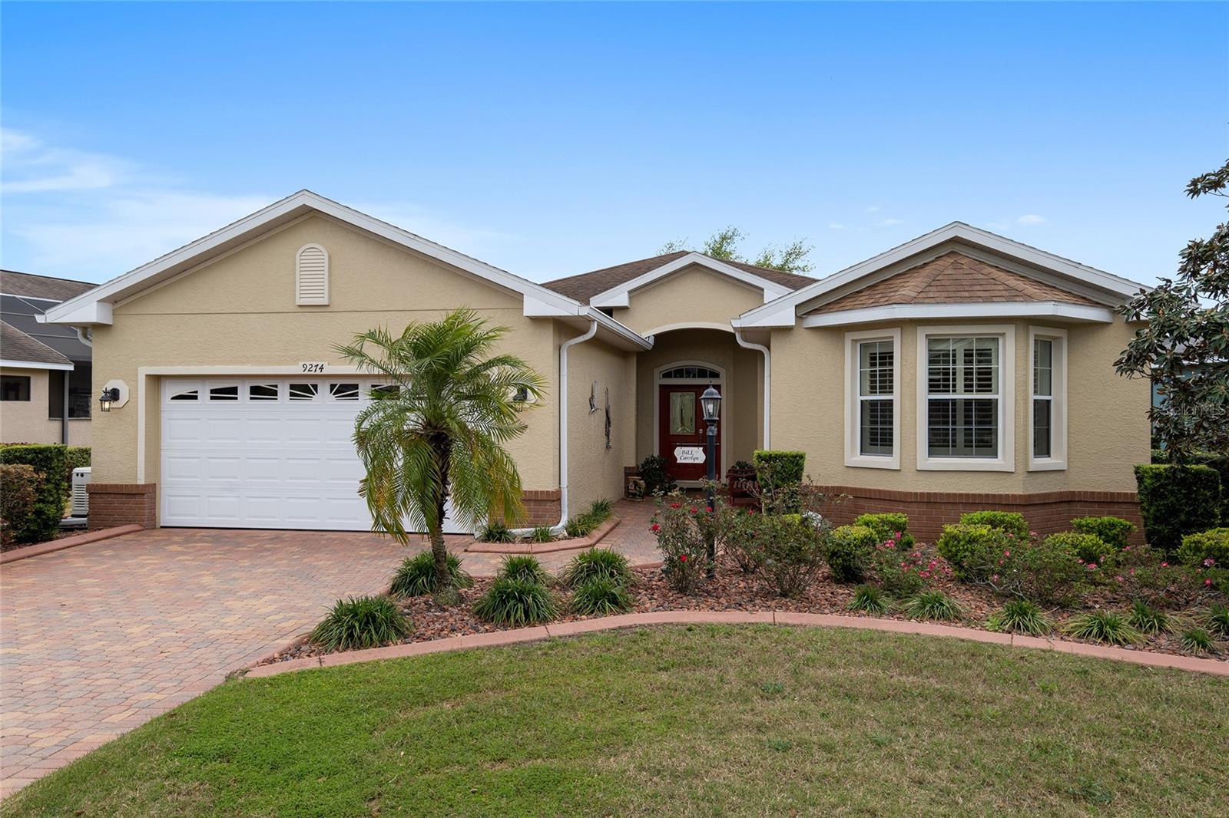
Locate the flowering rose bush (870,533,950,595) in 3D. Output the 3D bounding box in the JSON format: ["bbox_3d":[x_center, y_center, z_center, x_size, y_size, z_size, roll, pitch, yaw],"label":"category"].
[{"bbox_3d":[2.683,1.389,8.088,0.700,0.503,0.700,0,0,0],"label":"flowering rose bush"}]

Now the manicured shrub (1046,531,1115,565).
[{"bbox_3d":[4.575,1.420,8.726,0.680,0.443,0.646,0,0,0],"label":"manicured shrub"}]

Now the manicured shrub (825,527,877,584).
[{"bbox_3d":[2.329,1.409,8.750,0.500,0.520,0.500,0,0,9],"label":"manicured shrub"}]

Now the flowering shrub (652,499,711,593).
[{"bbox_3d":[0.595,1.198,7.975,0.544,0.845,0.544,0,0,0],"label":"flowering shrub"}]

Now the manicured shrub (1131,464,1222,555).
[{"bbox_3d":[6.599,1.186,10.400,0.920,1.040,0.800,0,0,9],"label":"manicured shrub"}]

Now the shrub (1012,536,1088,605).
[{"bbox_3d":[3.756,1.372,7.662,0.655,0.541,0.655,0,0,0],"label":"shrub"}]

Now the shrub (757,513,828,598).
[{"bbox_3d":[1.600,1.298,7.970,0.620,0.720,0.600,0,0,9],"label":"shrub"}]

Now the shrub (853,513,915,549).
[{"bbox_3d":[3.194,1.437,10.523,0.729,0.415,0.656,0,0,0],"label":"shrub"}]

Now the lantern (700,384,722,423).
[{"bbox_3d":[0.946,-0.047,8.700,0.215,0.370,0.215,0,0,9],"label":"lantern"}]

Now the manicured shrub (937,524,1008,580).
[{"bbox_3d":[3.607,1.421,8.950,0.700,0.520,0.660,0,0,9],"label":"manicured shrub"}]

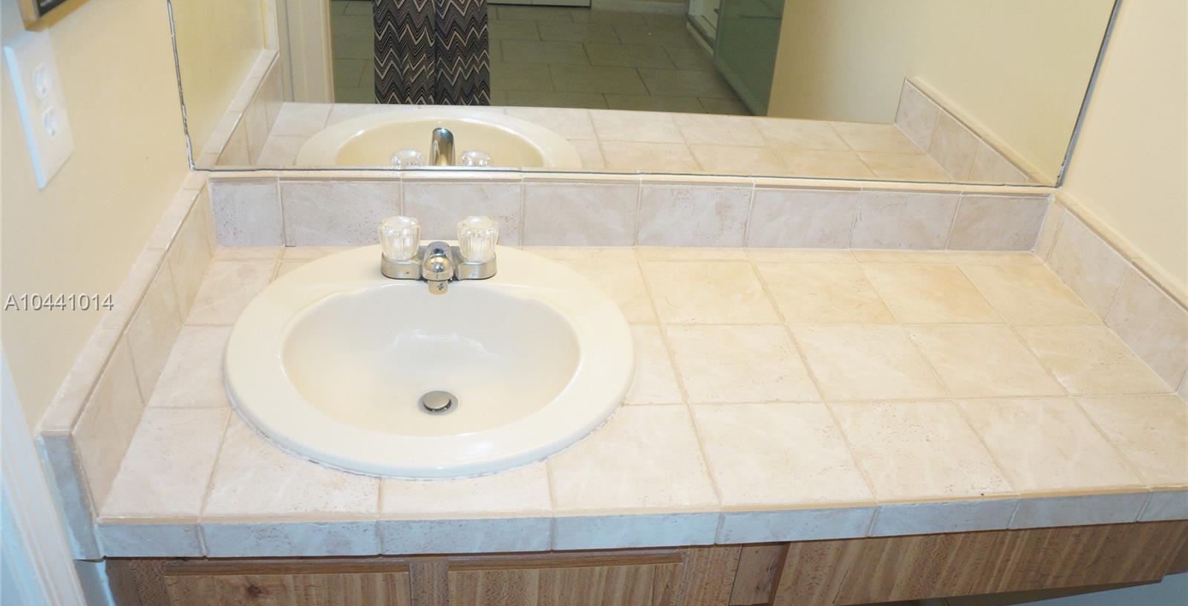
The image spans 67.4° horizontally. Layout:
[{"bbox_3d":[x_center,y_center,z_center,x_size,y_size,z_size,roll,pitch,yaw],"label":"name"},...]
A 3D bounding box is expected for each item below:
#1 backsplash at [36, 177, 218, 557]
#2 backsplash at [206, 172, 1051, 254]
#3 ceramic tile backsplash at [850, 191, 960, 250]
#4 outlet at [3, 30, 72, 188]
[{"bbox_3d":[-0.489,0.033,0.996,0.028,0.155,0.520,0,33,-9],"label":"backsplash"},{"bbox_3d":[0.097,-0.133,1.300,1.245,0.103,0.028,0,33,-9],"label":"backsplash"},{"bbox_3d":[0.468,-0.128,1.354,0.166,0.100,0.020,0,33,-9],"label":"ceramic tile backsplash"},{"bbox_3d":[-0.457,-0.162,0.743,0.008,0.115,0.076,0,33,-9],"label":"outlet"}]

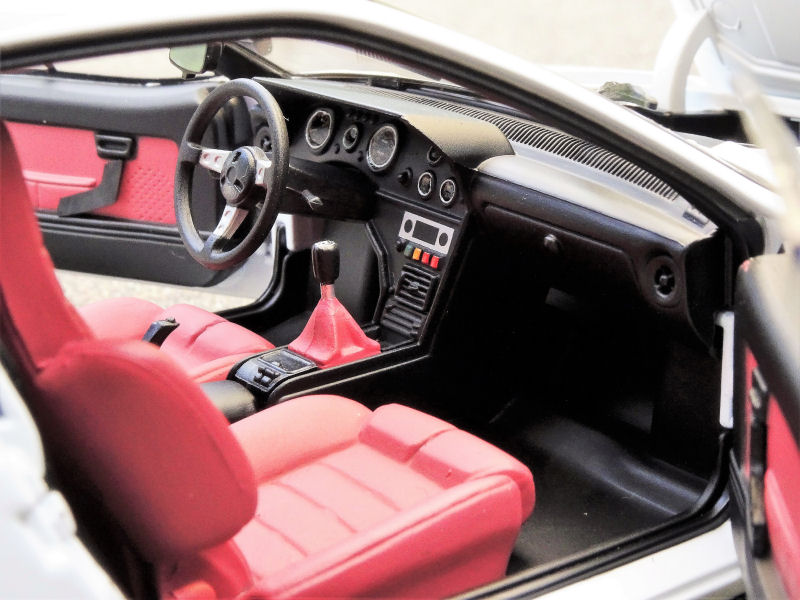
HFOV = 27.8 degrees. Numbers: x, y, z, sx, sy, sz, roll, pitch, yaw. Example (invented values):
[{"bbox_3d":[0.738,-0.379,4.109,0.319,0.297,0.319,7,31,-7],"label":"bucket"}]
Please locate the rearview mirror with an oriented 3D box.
[{"bbox_3d":[-0.025,-0.030,0.195,0.007,0.005,0.004,12,24,40],"label":"rearview mirror"}]

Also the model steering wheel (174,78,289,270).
[{"bbox_3d":[-0.016,-0.013,0.168,0.004,0.020,0.020,9,7,-36],"label":"model steering wheel"}]

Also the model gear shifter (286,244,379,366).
[{"bbox_3d":[-0.007,0.000,0.152,0.006,0.011,0.007,-15,21,-28],"label":"model gear shifter"}]

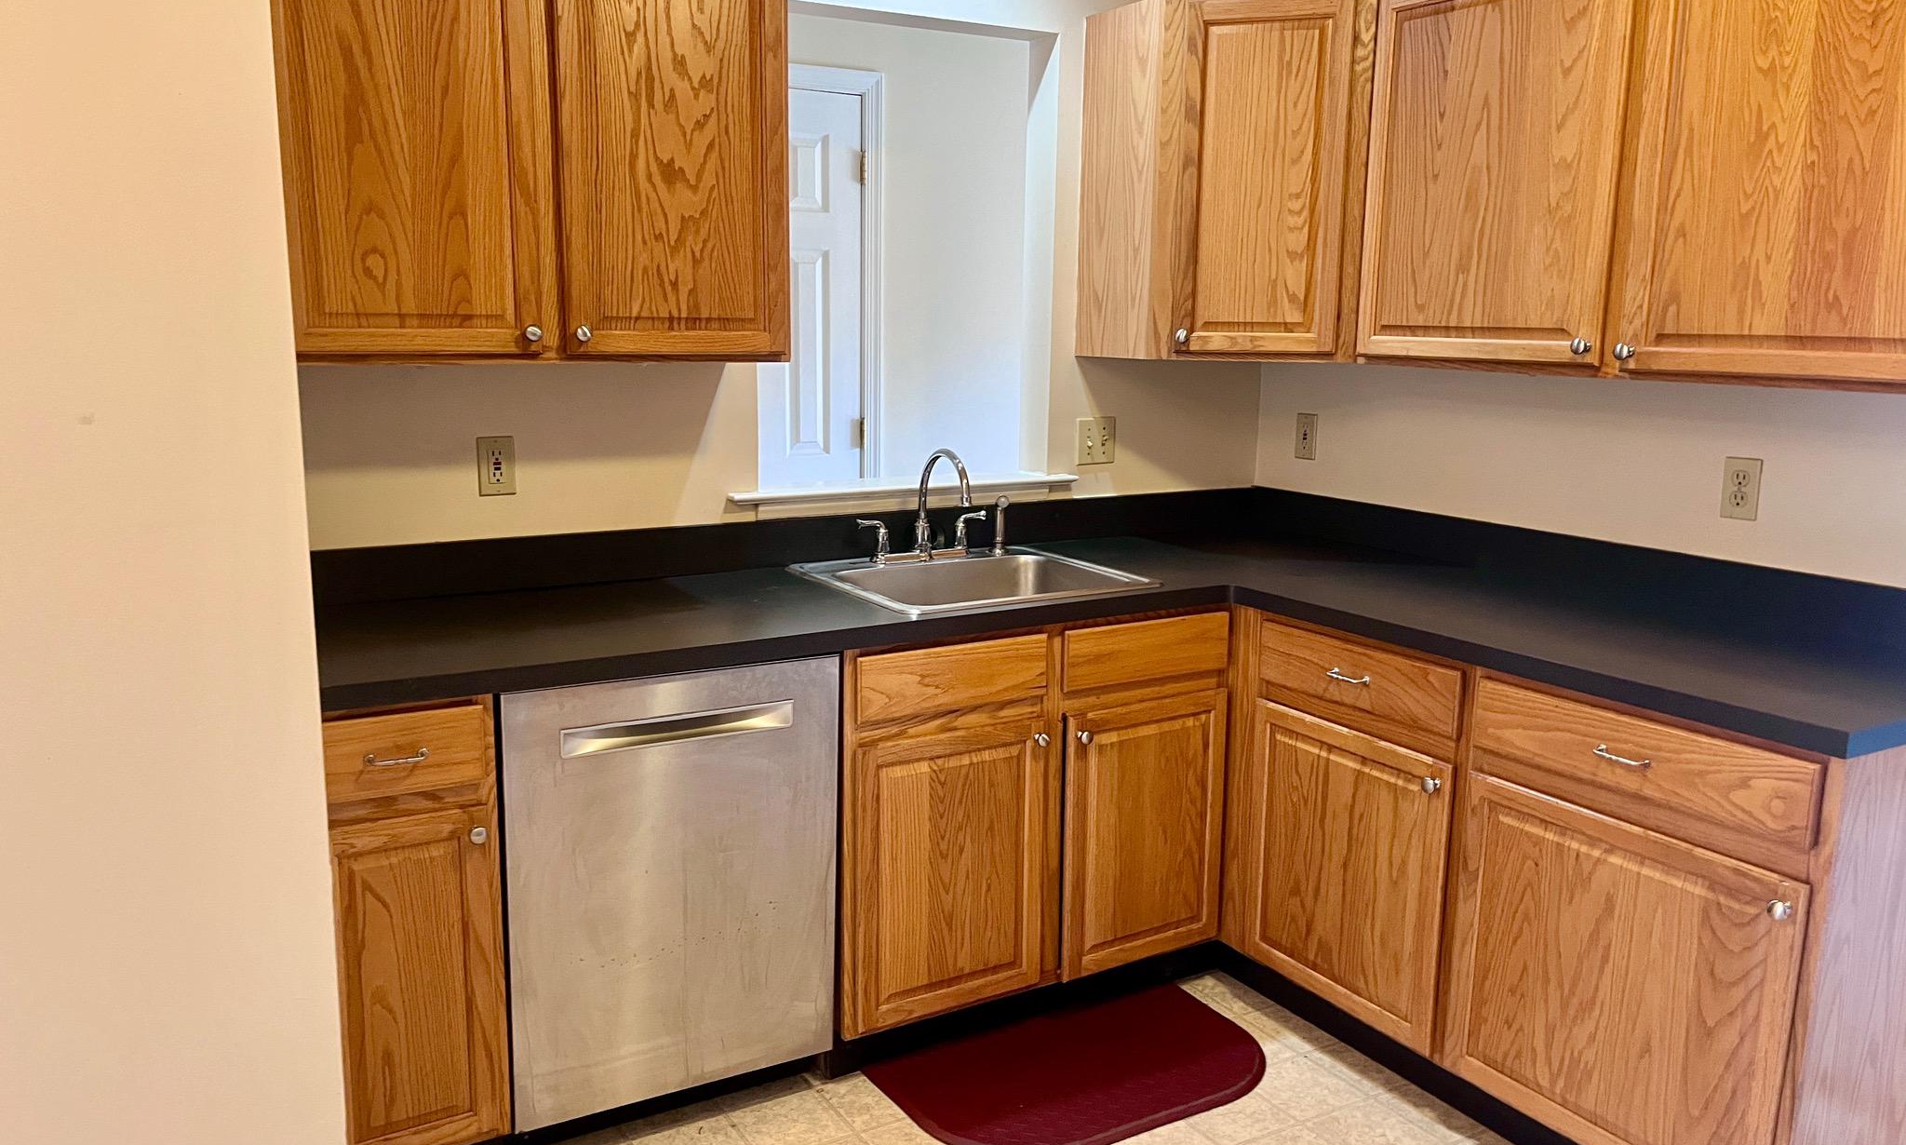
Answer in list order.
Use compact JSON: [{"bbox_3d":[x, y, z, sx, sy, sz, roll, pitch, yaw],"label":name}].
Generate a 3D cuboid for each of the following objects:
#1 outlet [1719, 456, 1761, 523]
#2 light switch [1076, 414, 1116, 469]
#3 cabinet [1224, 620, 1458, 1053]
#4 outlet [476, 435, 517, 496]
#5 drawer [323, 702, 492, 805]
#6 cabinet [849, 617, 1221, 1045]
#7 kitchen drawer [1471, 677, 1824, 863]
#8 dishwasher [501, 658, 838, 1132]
[{"bbox_3d":[1.475,-0.156,2.676,0.008,0.114,0.069,-5,12,-30],"label":"outlet"},{"bbox_3d":[0.351,-0.321,3.511,0.114,0.114,0.012,-5,12,-30],"label":"light switch"},{"bbox_3d":[1.001,0.461,2.959,0.632,0.759,0.626,-5,12,-30],"label":"cabinet"},{"bbox_3d":[-0.887,-0.207,2.784,0.071,0.114,0.008,-5,12,-30],"label":"outlet"},{"bbox_3d":[-0.968,0.237,2.366,0.266,0.125,0.495,-5,12,-30],"label":"drawer"},{"bbox_3d":[0.043,0.425,3.094,0.913,0.759,0.632,-5,12,-30],"label":"cabinet"},{"bbox_3d":[1.262,0.264,2.351,0.495,0.127,0.576,-5,12,-30],"label":"kitchen drawer"},{"bbox_3d":[-0.610,0.494,2.695,0.595,0.762,0.620,-5,12,-30],"label":"dishwasher"}]

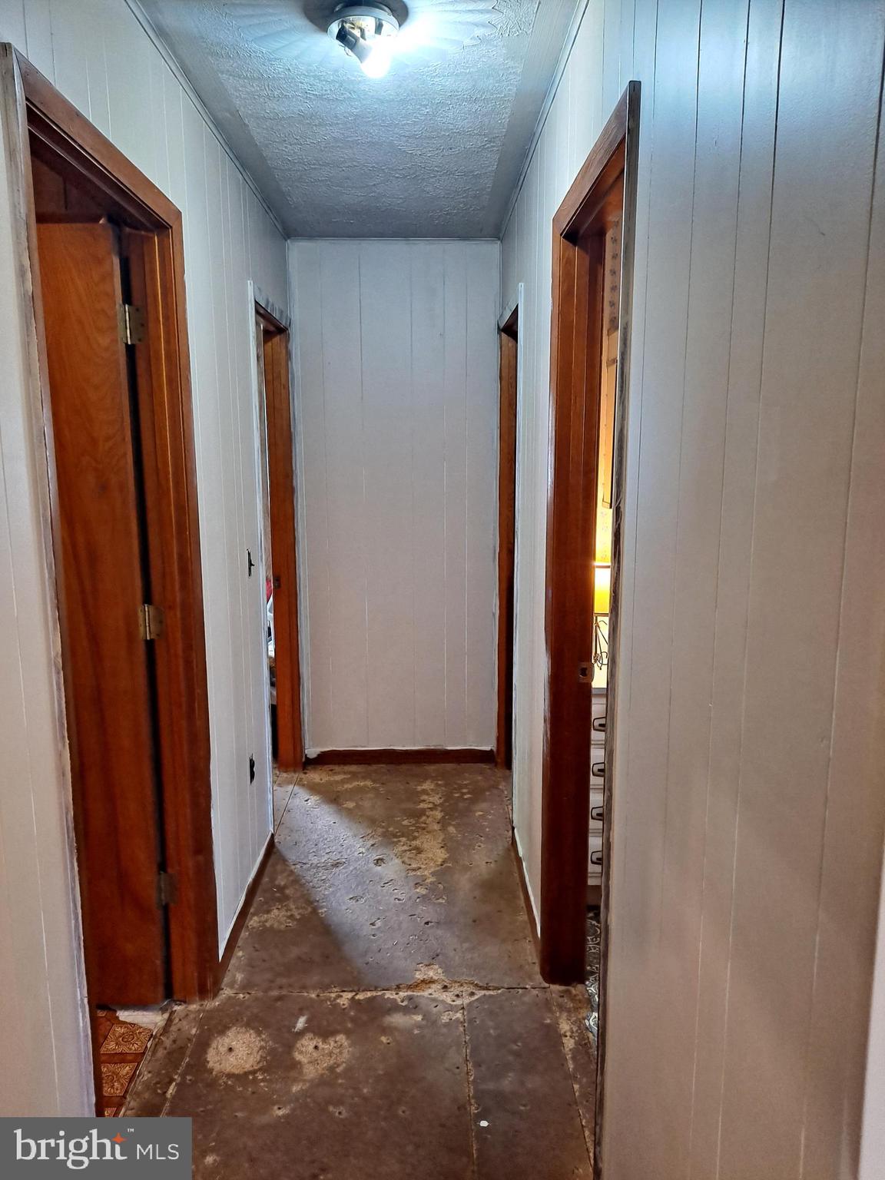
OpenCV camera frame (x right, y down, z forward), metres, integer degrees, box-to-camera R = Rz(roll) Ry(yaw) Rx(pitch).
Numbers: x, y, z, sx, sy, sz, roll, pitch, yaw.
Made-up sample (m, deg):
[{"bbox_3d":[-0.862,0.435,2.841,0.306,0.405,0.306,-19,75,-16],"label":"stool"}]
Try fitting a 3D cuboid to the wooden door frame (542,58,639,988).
[{"bbox_3d":[0.359,0.166,1.924,0.140,2.100,0.813,0,10,-1],"label":"wooden door frame"}]

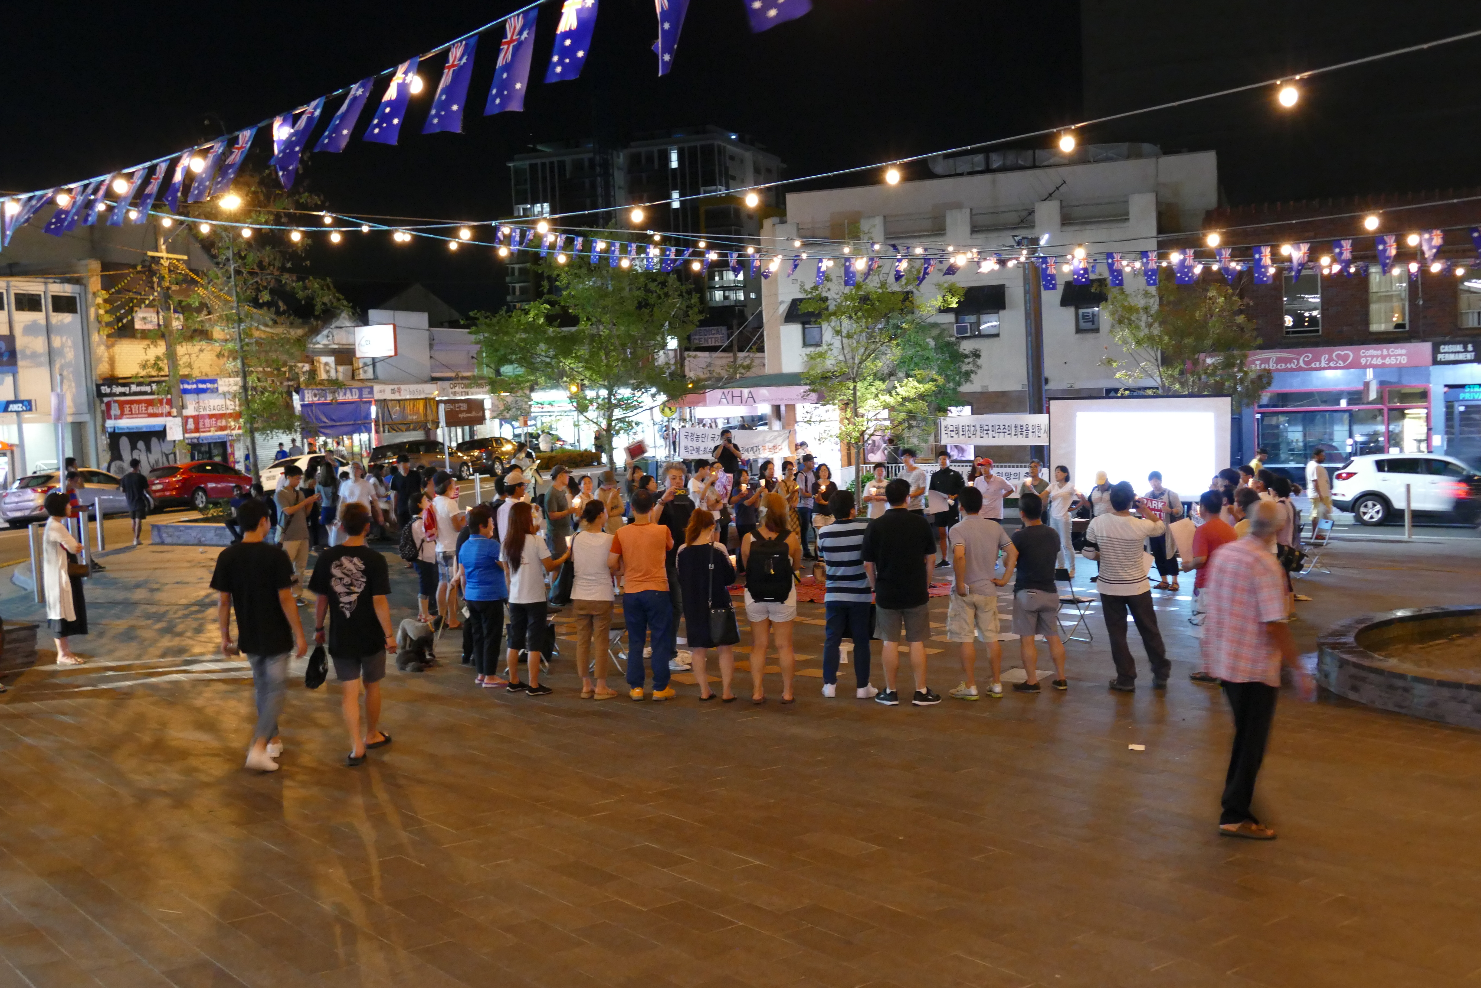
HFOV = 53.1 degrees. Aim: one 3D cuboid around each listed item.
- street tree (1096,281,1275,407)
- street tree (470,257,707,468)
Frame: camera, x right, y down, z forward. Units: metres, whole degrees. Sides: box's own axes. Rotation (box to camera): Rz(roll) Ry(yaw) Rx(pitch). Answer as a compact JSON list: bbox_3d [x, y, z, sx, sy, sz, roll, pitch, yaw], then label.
[{"bbox_3d":[8.412,-1.860,28.000,3.100,4.400,3.100,-2,3,0],"label":"street tree"},{"bbox_3d":[-3.236,-2.339,31.500,4.800,5.200,4.600,-2,3,0],"label":"street tree"}]

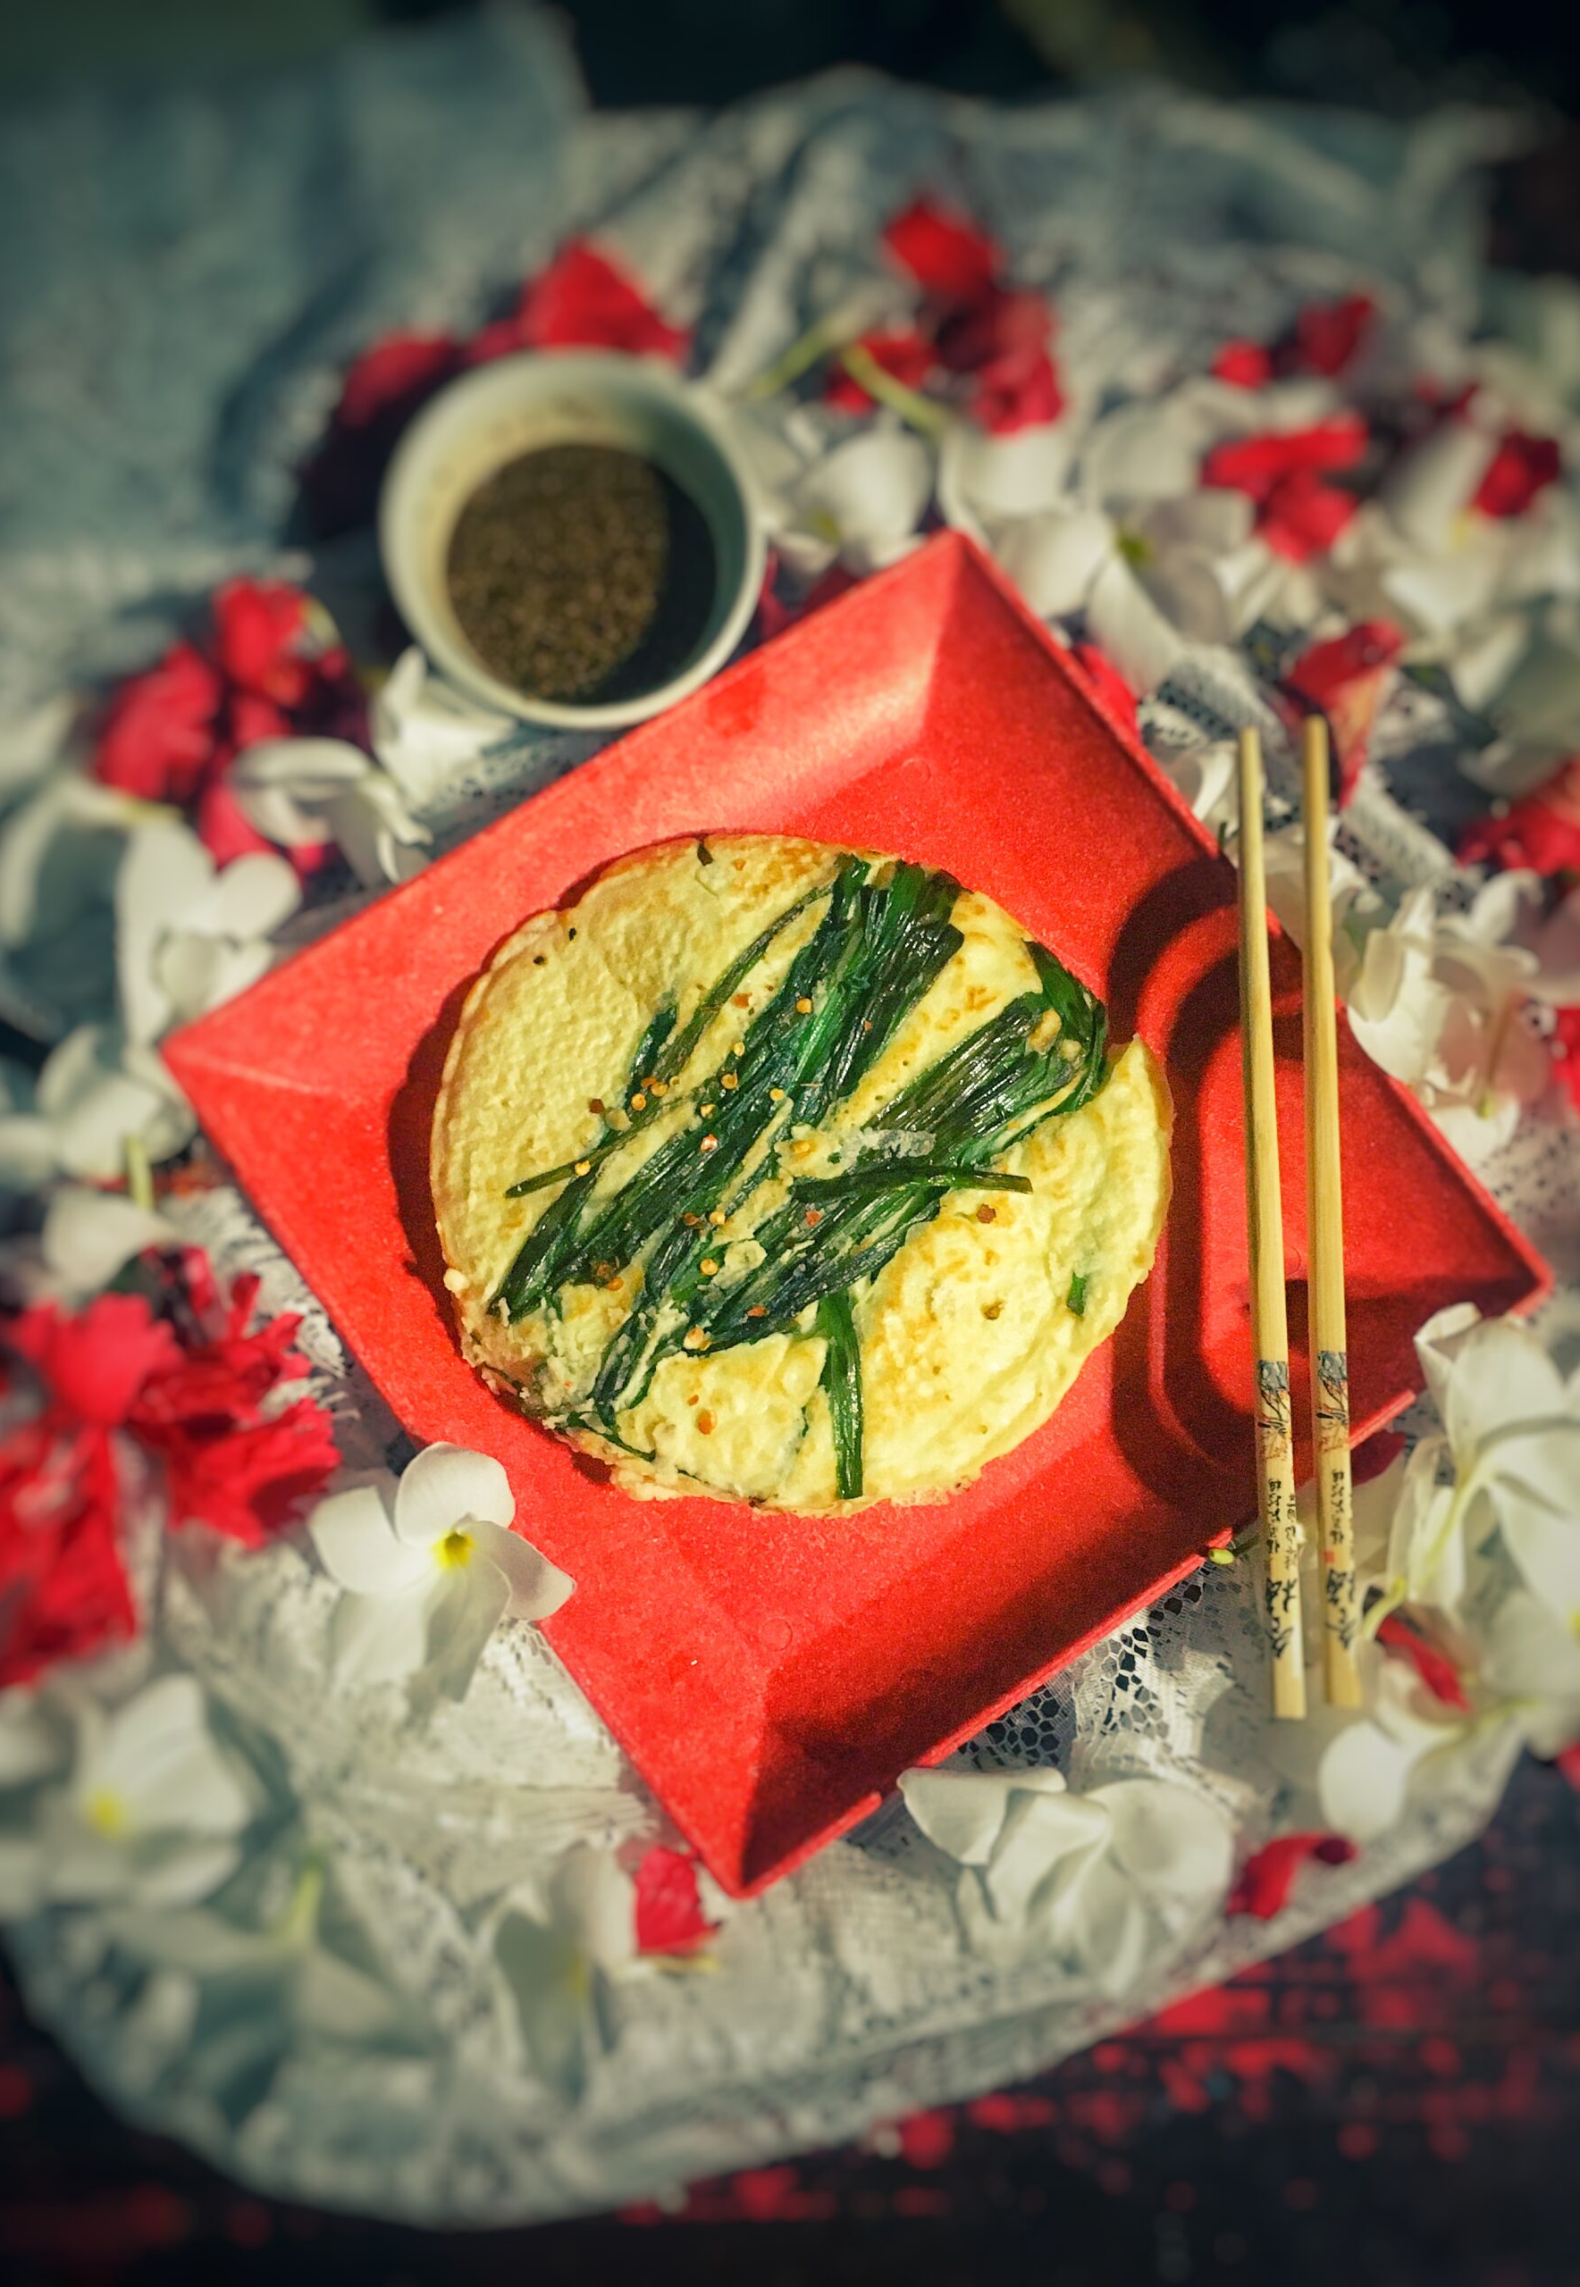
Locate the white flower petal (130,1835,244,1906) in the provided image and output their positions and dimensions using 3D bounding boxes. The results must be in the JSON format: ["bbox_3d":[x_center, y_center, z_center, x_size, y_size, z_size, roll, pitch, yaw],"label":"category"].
[{"bbox_3d":[-0.135,0.162,0.428,0.024,0.013,0.013,-14,79,-5],"label":"white flower petal"}]

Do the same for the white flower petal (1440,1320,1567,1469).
[{"bbox_3d":[0.168,0.059,0.451,0.028,0.014,0.034,10,79,0],"label":"white flower petal"}]

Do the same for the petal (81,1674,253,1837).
[{"bbox_3d":[-0.141,0.139,0.435,0.034,0.016,0.037,44,80,7],"label":"petal"}]

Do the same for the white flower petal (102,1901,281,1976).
[{"bbox_3d":[-0.135,0.179,0.430,0.040,0.013,0.014,9,78,0],"label":"white flower petal"}]

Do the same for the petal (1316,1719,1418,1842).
[{"bbox_3d":[0.132,0.145,0.438,0.022,0.011,0.028,18,88,2],"label":"petal"}]

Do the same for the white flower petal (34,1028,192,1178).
[{"bbox_3d":[-0.163,-0.010,0.464,0.038,0.015,0.035,-25,80,-7],"label":"white flower petal"}]

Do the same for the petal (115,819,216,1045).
[{"bbox_3d":[-0.156,-0.053,0.478,0.023,0.015,0.058,-4,78,-3],"label":"petal"}]

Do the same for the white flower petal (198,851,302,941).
[{"bbox_3d":[-0.133,-0.061,0.472,0.026,0.011,0.021,-33,81,-8],"label":"white flower petal"}]

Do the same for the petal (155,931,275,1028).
[{"bbox_3d":[-0.140,-0.040,0.468,0.029,0.013,0.025,0,79,-2],"label":"petal"}]

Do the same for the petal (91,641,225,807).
[{"bbox_3d":[-0.159,-0.105,0.482,0.025,0.018,0.040,25,78,3],"label":"petal"}]

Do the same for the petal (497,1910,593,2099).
[{"bbox_3d":[-0.056,0.194,0.431,0.019,0.014,0.040,-8,78,-3],"label":"petal"}]

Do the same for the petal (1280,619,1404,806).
[{"bbox_3d":[0.141,-0.111,0.492,0.028,0.020,0.046,10,79,0],"label":"petal"}]

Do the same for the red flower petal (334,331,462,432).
[{"bbox_3d":[-0.105,-0.204,0.511,0.039,0.015,0.022,-43,82,-9],"label":"red flower petal"}]

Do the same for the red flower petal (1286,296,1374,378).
[{"bbox_3d":[0.148,-0.220,0.523,0.019,0.013,0.029,36,79,6],"label":"red flower petal"}]

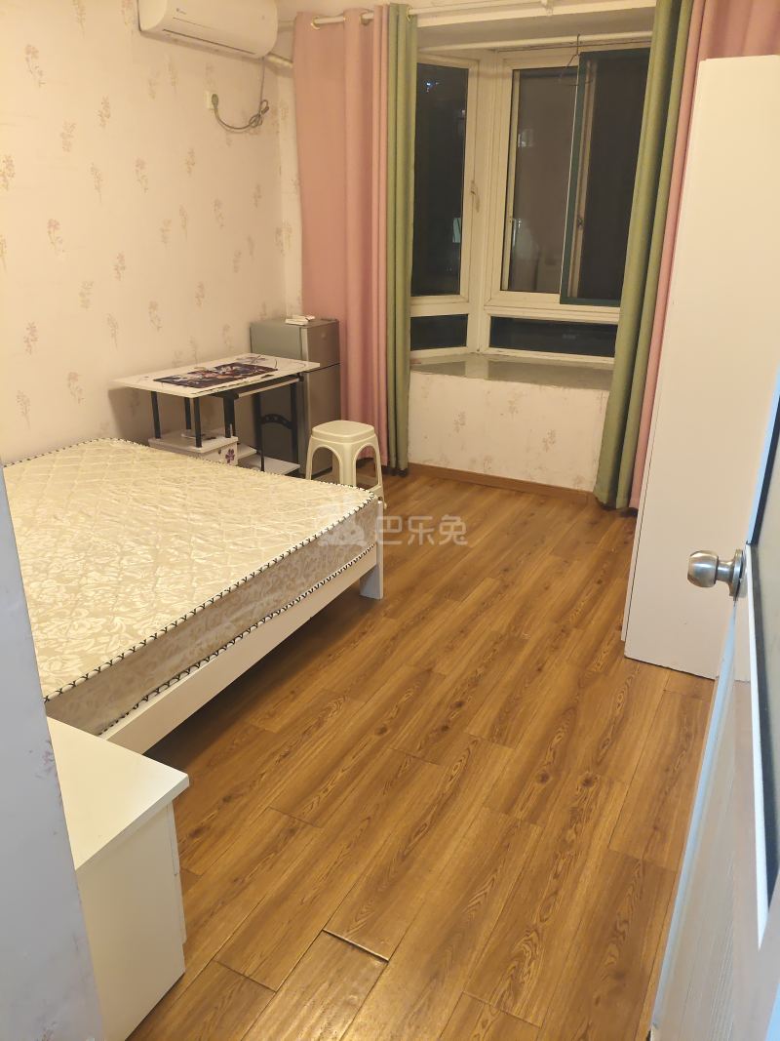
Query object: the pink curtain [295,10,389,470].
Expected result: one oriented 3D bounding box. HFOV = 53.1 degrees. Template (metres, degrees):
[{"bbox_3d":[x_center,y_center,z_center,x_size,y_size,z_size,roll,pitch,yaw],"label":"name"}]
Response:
[{"bbox_3d":[-0.254,-1.459,4.342,0.565,2.350,0.150,12,25,26],"label":"pink curtain"}]

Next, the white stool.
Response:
[{"bbox_3d":[-0.238,-0.259,4.048,0.320,0.455,0.320,15,26,32],"label":"white stool"}]

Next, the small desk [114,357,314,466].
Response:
[{"bbox_3d":[-0.831,-0.395,4.006,0.520,0.730,0.908,14,26,30],"label":"small desk"}]

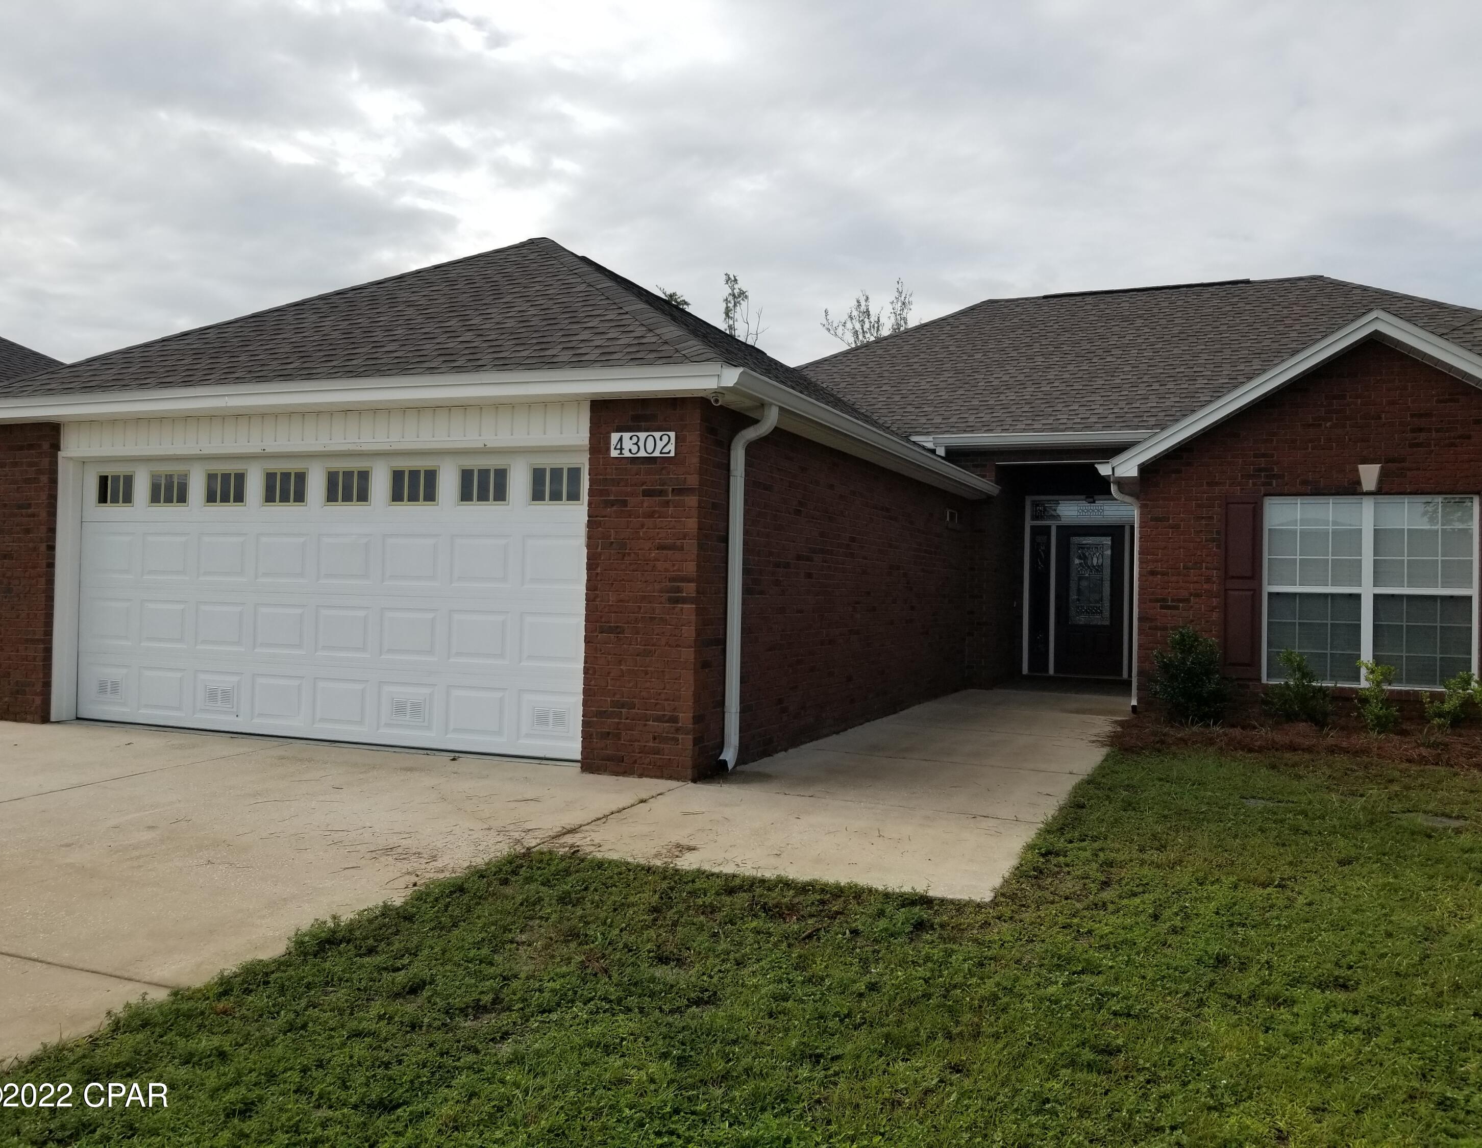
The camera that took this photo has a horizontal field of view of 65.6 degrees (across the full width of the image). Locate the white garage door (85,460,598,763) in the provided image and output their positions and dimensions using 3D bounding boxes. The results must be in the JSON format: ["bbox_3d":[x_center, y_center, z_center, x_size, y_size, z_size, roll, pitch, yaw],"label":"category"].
[{"bbox_3d":[-3.253,0.159,8.668,4.930,2.130,0.080,1,-1,23],"label":"white garage door"}]

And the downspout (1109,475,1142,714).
[{"bbox_3d":[3.909,0.199,11.737,0.286,2.419,0.130,1,-1,23],"label":"downspout"}]

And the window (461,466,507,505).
[{"bbox_3d":[-1.813,-0.626,8.103,0.423,0.287,0.050,1,0,21],"label":"window"}]

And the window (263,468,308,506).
[{"bbox_3d":[-3.461,-0.658,8.752,0.442,0.291,0.050,1,-1,23],"label":"window"}]

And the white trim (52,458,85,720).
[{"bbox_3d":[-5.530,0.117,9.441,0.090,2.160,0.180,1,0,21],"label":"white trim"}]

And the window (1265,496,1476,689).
[{"bbox_3d":[5.924,0.171,10.875,1.820,1.820,0.110,1,0,21],"label":"window"}]

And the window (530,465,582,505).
[{"bbox_3d":[-1.255,-0.606,7.806,0.440,0.285,0.050,1,-1,23],"label":"window"}]

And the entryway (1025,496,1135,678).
[{"bbox_3d":[4.731,0.172,15.596,1.742,2.487,0.130,1,-1,23],"label":"entryway"}]

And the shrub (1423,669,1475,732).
[{"bbox_3d":[6.139,1.099,9.970,0.415,0.513,0.401,1,-1,23],"label":"shrub"}]

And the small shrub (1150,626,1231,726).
[{"bbox_3d":[4.272,0.972,10.924,0.720,0.920,0.700,1,0,21],"label":"small shrub"}]

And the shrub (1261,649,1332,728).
[{"bbox_3d":[5.161,1.059,10.660,0.610,0.710,0.570,1,0,21],"label":"shrub"}]

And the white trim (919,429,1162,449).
[{"bbox_3d":[3.403,-1.583,13.561,2.850,0.150,0.140,1,0,21],"label":"white trim"}]

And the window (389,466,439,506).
[{"bbox_3d":[-2.362,-0.636,8.319,0.423,0.287,0.050,1,0,21],"label":"window"}]

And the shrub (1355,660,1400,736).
[{"bbox_3d":[5.592,1.087,10.096,0.371,0.652,0.359,1,-1,23],"label":"shrub"}]

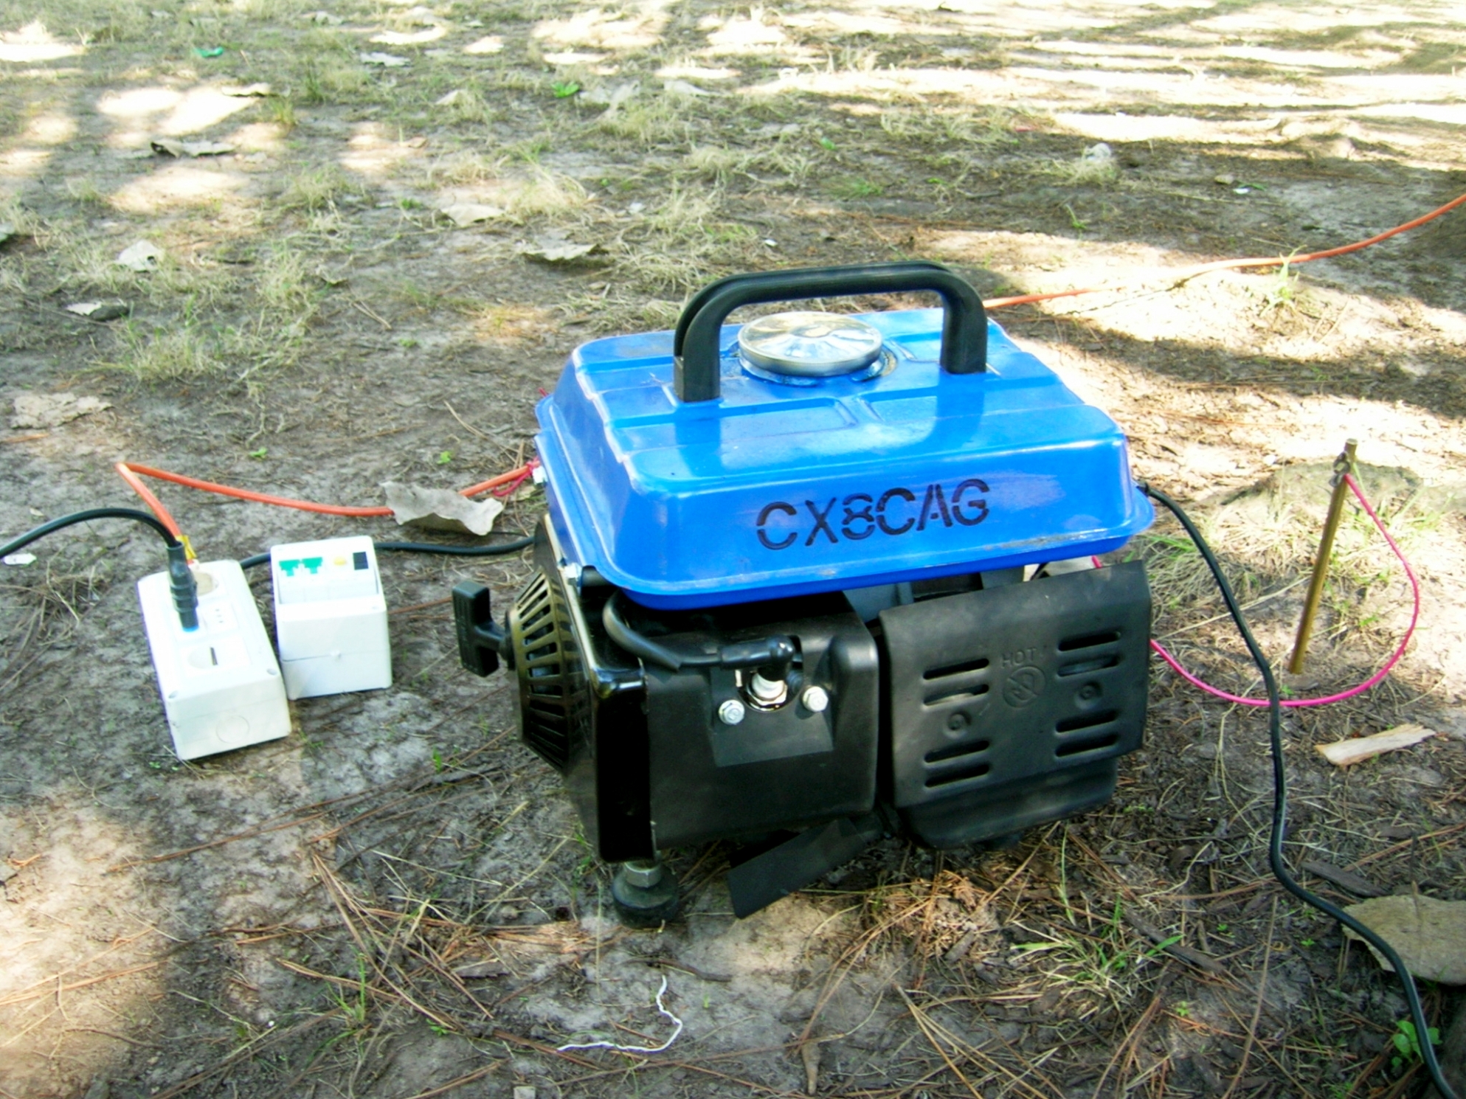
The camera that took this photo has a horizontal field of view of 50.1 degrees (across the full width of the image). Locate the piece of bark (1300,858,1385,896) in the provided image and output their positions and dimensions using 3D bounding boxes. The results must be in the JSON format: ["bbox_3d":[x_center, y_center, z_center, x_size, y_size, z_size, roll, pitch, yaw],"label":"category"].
[{"bbox_3d":[0.390,0.210,1.002,0.050,0.007,0.015,15,32,24],"label":"piece of bark"}]

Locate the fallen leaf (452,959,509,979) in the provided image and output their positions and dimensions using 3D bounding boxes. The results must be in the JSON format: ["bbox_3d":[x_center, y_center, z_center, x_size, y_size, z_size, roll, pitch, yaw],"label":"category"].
[{"bbox_3d":[-0.149,0.248,0.925,0.033,0.006,0.013,-2,29,-4],"label":"fallen leaf"}]

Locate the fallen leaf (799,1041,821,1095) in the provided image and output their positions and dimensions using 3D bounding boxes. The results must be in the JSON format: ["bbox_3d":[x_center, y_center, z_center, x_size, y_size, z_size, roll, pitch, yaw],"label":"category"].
[{"bbox_3d":[0.043,0.285,0.862,0.011,0.006,0.035,1,29,1],"label":"fallen leaf"}]

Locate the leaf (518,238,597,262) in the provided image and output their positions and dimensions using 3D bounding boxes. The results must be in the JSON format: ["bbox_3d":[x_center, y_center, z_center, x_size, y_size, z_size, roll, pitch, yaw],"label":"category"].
[{"bbox_3d":[-0.230,-0.391,2.048,0.102,0.018,0.055,-3,29,-6],"label":"leaf"}]

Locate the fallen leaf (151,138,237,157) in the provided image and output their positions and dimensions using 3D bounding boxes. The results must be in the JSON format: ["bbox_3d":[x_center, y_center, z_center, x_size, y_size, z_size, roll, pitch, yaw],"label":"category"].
[{"bbox_3d":[-0.858,-0.640,2.495,0.131,0.020,0.065,-9,30,-17],"label":"fallen leaf"}]

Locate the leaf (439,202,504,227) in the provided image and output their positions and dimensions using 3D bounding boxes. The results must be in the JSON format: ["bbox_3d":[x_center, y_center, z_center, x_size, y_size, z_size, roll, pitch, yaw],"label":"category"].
[{"bbox_3d":[-0.371,-0.477,2.217,0.088,0.018,0.058,-4,29,-8],"label":"leaf"}]

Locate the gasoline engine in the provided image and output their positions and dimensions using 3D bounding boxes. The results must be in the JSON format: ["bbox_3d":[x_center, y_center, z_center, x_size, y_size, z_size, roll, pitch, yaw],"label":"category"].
[{"bbox_3d":[0.028,-0.011,0.987,0.404,0.332,0.327,-7,30,-13],"label":"gasoline engine"}]

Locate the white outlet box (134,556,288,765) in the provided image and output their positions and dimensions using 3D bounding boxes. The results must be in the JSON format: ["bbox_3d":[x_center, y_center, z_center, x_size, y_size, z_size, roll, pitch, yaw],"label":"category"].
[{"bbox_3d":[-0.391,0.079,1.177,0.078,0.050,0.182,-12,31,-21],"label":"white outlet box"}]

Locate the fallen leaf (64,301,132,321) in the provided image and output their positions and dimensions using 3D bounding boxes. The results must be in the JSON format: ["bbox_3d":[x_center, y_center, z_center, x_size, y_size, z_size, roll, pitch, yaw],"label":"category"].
[{"bbox_3d":[-0.753,-0.282,1.857,0.075,0.013,0.042,-12,31,-20],"label":"fallen leaf"}]

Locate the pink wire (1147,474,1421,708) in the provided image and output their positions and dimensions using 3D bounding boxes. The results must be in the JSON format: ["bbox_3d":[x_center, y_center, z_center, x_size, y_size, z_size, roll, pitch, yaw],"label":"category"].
[{"bbox_3d":[0.403,0.031,1.158,0.205,0.175,0.060,-4,29,-8],"label":"pink wire"}]

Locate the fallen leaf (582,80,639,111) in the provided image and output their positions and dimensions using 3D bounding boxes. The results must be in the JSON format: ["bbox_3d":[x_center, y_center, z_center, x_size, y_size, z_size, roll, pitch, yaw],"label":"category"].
[{"bbox_3d":[-0.222,-0.820,2.815,0.098,0.040,0.080,-1,29,-3],"label":"fallen leaf"}]

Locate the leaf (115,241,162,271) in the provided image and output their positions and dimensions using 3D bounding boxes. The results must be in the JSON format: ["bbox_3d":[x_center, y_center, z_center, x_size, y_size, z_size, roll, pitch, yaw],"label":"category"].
[{"bbox_3d":[-0.773,-0.383,2.034,0.060,0.024,0.055,-9,31,-17],"label":"leaf"}]

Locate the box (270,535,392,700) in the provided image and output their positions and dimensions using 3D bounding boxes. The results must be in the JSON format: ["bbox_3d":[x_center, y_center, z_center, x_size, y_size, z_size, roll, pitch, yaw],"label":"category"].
[{"bbox_3d":[-0.309,0.051,1.210,0.077,0.067,0.118,-8,30,-14],"label":"box"}]

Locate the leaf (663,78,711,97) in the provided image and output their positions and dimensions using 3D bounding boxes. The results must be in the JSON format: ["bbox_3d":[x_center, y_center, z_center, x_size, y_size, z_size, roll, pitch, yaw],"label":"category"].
[{"bbox_3d":[-0.085,-0.843,2.862,0.085,0.020,0.070,-1,29,-1],"label":"leaf"}]

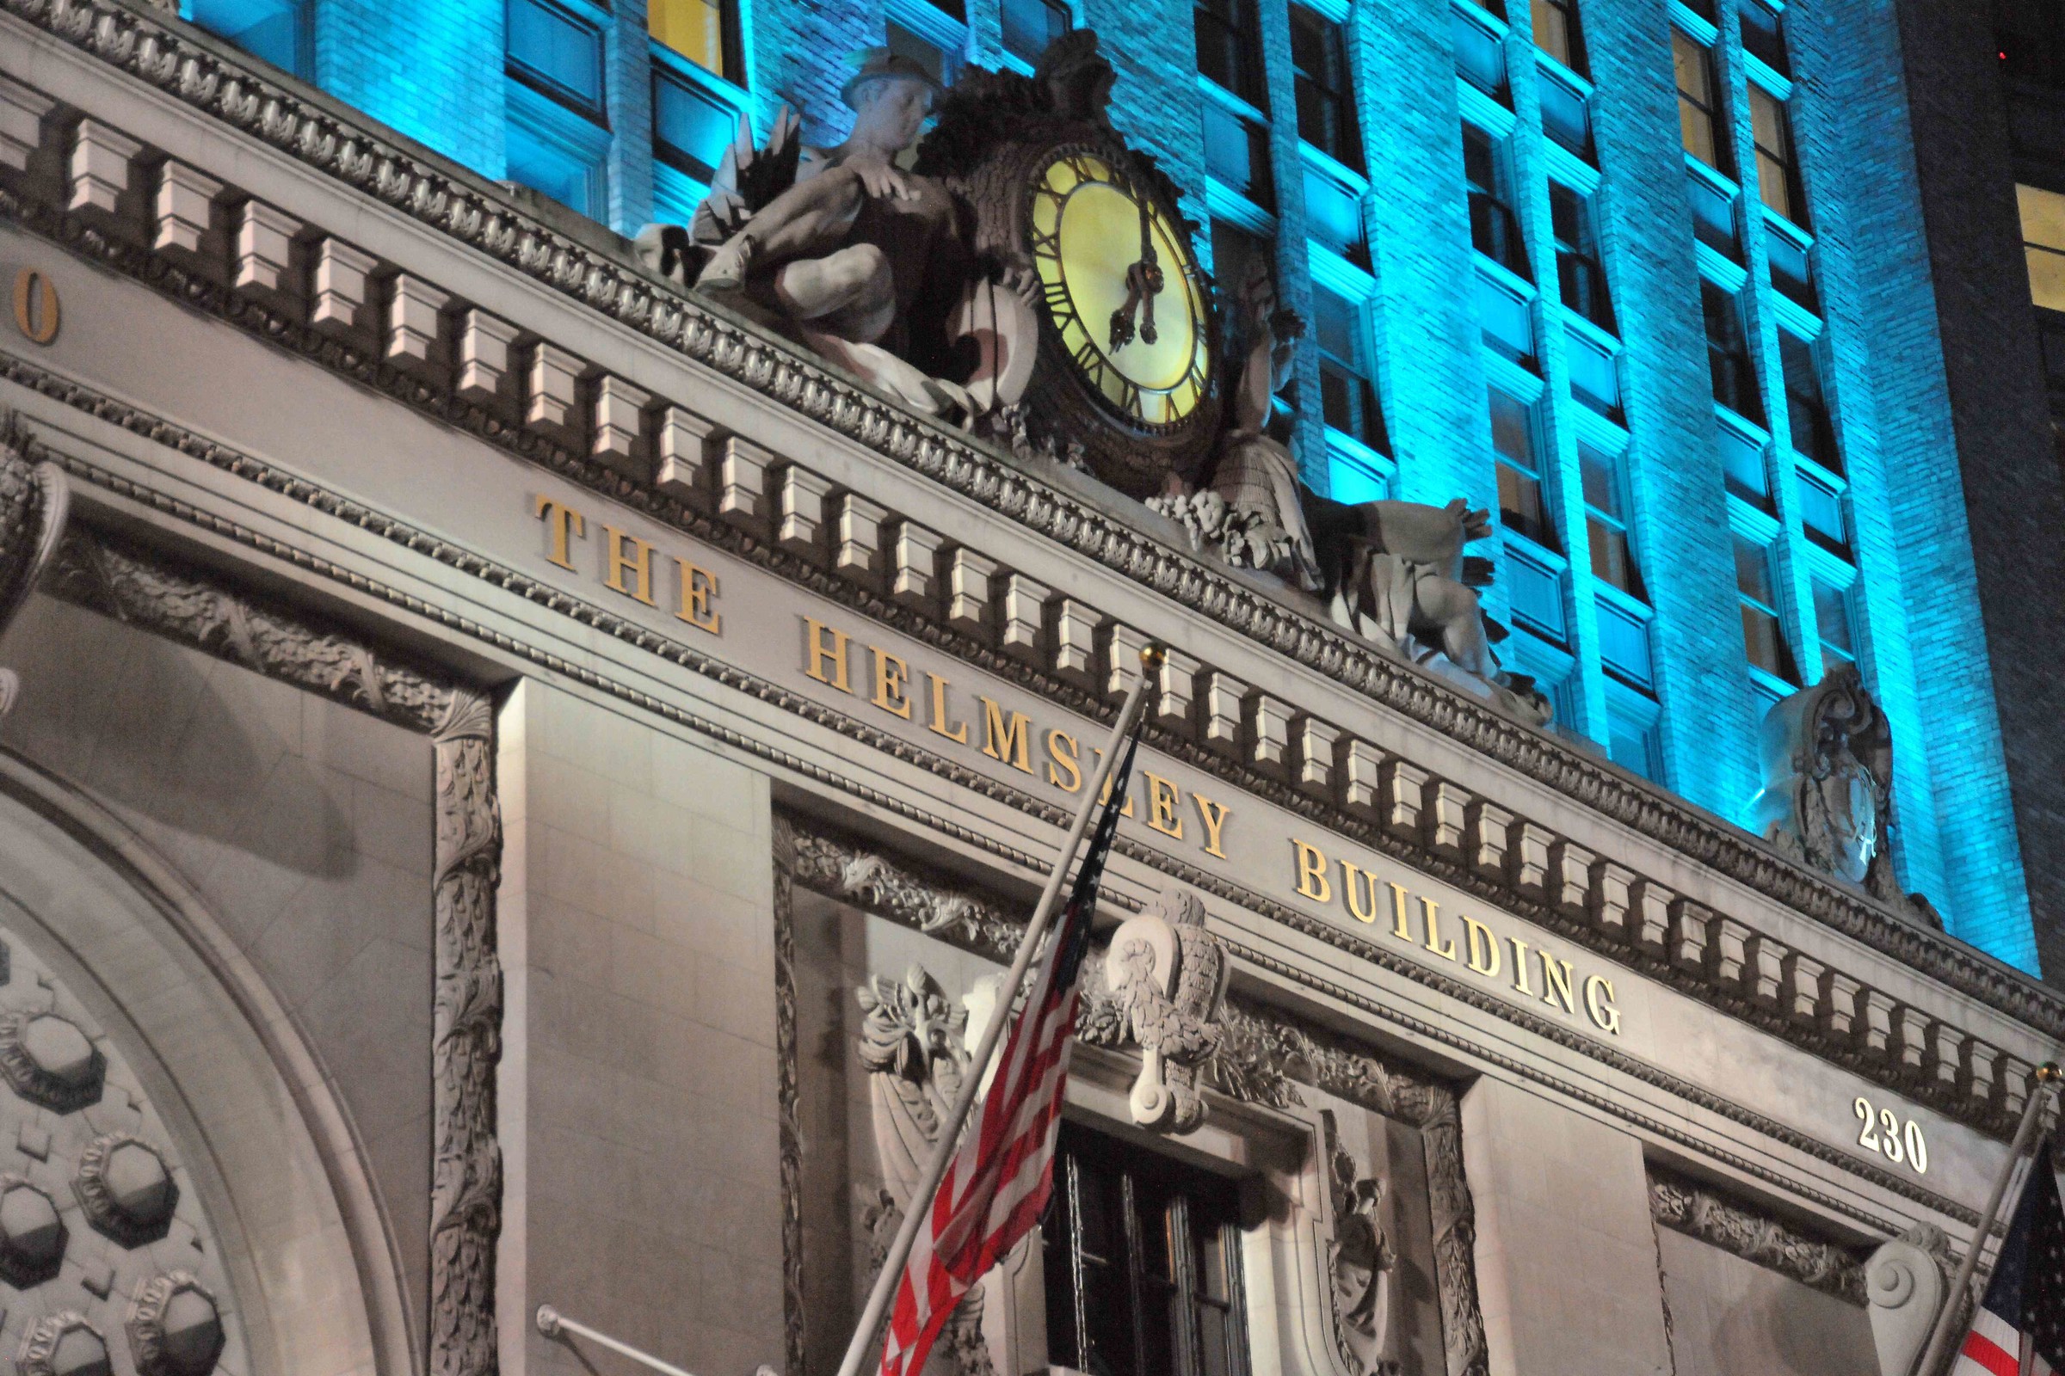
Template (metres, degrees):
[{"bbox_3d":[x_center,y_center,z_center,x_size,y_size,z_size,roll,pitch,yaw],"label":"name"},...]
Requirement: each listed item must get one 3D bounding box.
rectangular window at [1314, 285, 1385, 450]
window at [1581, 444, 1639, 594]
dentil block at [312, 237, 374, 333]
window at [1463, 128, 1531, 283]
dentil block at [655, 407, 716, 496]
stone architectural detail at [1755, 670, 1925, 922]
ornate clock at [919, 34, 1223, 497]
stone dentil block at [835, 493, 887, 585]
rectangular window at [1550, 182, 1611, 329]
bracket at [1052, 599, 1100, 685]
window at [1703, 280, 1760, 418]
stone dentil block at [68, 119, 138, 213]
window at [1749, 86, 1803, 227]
[{"bbox_3d":[3.469,-3.608,52.939,0.200,1.800,1.200,-21,-30,34],"label":"rectangular window"},{"bbox_3d":[6.894,-2.025,56.818,0.200,1.800,1.200,-21,-30,34],"label":"window"},{"bbox_3d":[-5.288,-3.041,35.913,0.319,0.568,0.479,-21,-30,34],"label":"dentil block"},{"bbox_3d":[5.337,-5.834,55.718,0.200,1.920,1.350,-21,-30,34],"label":"window"},{"bbox_3d":[-2.782,-1.786,36.956,0.360,0.660,0.500,-20,-29,33],"label":"dentil block"},{"bbox_3d":[9.069,1.091,54.349,1.050,3.100,3.500,-21,-30,34],"label":"stone architectural detail"},{"bbox_3d":[0.573,-4.052,45.676,1.150,5.100,4.300,-21,-30,34],"label":"ornate clock"},{"bbox_3d":[-1.516,-1.284,40.780,0.330,0.559,0.502,-21,-30,34],"label":"stone dentil block"},{"bbox_3d":[6.290,-5.227,55.180,0.200,2.050,1.300,-20,-29,33],"label":"rectangular window"},{"bbox_3d":[0.353,-0.402,42.375,0.360,0.581,0.530,-21,-30,34],"label":"bracket"},{"bbox_3d":[8.691,-4.280,59.595,0.200,1.920,1.350,-21,-30,34],"label":"window"},{"bbox_3d":[-6.888,-3.790,34.771,0.330,0.559,0.502,-21,-30,34],"label":"stone dentil block"},{"bbox_3d":[9.699,-7.099,62.505,0.200,1.920,1.350,-21,-30,34],"label":"window"}]

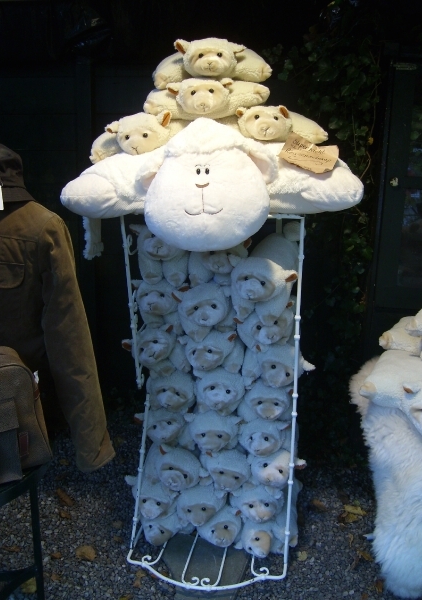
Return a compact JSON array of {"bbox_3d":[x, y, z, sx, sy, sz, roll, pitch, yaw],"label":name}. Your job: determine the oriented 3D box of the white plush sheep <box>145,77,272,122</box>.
[{"bbox_3d":[-0.005,-0.597,1.830,0.360,0.125,0.260,-3,14,3],"label":"white plush sheep"}]

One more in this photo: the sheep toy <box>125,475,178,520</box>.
[{"bbox_3d":[-0.189,0.668,2.207,0.175,0.160,0.240,8,20,4],"label":"sheep toy"}]

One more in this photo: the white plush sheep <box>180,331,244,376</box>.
[{"bbox_3d":[0.022,0.158,2.021,0.200,0.160,0.250,1,14,16],"label":"white plush sheep"}]

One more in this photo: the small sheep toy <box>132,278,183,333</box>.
[{"bbox_3d":[-0.157,0.003,2.012,0.170,0.170,0.250,5,15,14],"label":"small sheep toy"}]

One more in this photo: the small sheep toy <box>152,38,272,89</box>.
[{"bbox_3d":[0.013,-0.698,1.826,0.335,0.140,0.280,-2,14,5],"label":"small sheep toy"}]

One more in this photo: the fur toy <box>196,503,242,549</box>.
[{"bbox_3d":[0.020,0.763,2.240,0.175,0.160,0.240,-9,22,2],"label":"fur toy"}]

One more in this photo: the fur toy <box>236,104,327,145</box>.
[{"bbox_3d":[0.159,-0.524,1.827,0.340,0.130,0.260,6,14,-3],"label":"fur toy"}]

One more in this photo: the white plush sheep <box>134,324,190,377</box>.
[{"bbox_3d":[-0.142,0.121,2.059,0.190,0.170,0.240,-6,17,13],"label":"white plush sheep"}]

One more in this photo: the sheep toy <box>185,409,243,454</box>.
[{"bbox_3d":[0.015,0.427,2.103,0.190,0.150,0.250,3,15,6],"label":"sheep toy"}]

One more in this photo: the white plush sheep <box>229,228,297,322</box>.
[{"bbox_3d":[0.182,-0.102,1.878,0.195,0.210,0.280,12,33,12],"label":"white plush sheep"}]

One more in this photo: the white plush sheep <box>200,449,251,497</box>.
[{"bbox_3d":[0.060,0.578,2.194,0.175,0.160,0.240,9,19,-1],"label":"white plush sheep"}]

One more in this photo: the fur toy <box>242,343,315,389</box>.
[{"bbox_3d":[0.225,0.194,1.999,0.210,0.160,0.250,7,15,7],"label":"fur toy"}]

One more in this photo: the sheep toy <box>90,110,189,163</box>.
[{"bbox_3d":[-0.169,-0.477,1.827,0.310,0.145,0.260,-2,16,13],"label":"sheep toy"}]

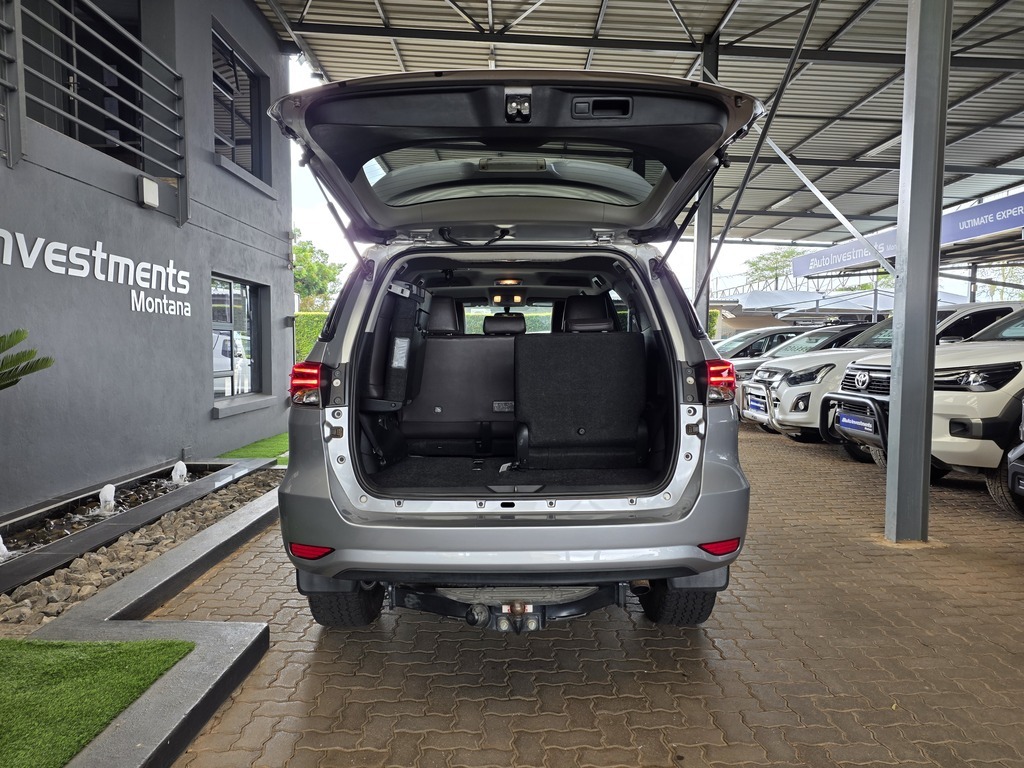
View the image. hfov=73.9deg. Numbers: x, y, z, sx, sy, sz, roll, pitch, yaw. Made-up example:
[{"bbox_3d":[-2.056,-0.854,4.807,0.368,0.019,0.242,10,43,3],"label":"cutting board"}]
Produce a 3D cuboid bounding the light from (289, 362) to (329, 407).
[{"bbox_3d":[-0.768,-0.004,2.610,0.170,0.170,0.250,0,3,-1],"label":"light"}]

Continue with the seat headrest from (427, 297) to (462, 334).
[{"bbox_3d":[-0.400,-0.370,3.630,0.260,0.205,0.130,0,3,-1],"label":"seat headrest"}]

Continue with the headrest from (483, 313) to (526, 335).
[{"bbox_3d":[-0.040,-0.315,3.630,0.235,0.110,0.120,0,3,-1],"label":"headrest"}]

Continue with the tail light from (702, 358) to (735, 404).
[{"bbox_3d":[0.780,-0.018,2.610,0.170,0.170,0.250,0,3,-1],"label":"tail light"}]

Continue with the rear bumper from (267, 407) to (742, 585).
[{"bbox_3d":[0.006,0.372,2.560,1.840,0.570,0.540,0,3,-1],"label":"rear bumper"}]

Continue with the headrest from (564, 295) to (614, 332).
[{"bbox_3d":[0.407,-0.373,3.600,0.260,0.205,0.130,0,3,-1],"label":"headrest"}]

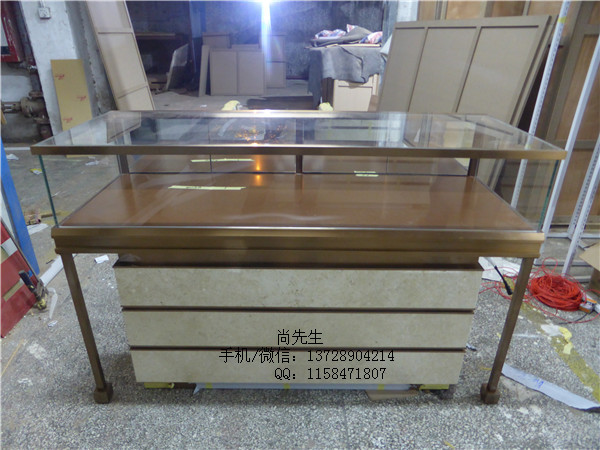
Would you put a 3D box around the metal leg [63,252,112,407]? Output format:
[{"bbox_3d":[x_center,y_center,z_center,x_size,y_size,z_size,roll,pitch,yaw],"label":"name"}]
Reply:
[{"bbox_3d":[-0.756,0.382,1.486,0.052,0.637,0.052,0,25,0],"label":"metal leg"}]

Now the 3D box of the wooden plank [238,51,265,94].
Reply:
[{"bbox_3d":[-1.046,-3.231,8.860,0.575,0.898,0.040,0,15,0],"label":"wooden plank"}]

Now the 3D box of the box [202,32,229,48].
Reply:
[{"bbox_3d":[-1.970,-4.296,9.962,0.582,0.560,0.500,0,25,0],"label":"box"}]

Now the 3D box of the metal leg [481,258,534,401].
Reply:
[{"bbox_3d":[0.744,0.395,1.497,0.052,0.637,0.052,0,25,0],"label":"metal leg"}]

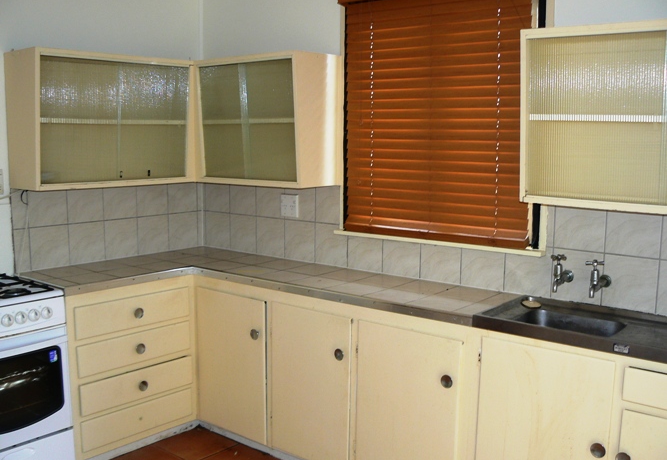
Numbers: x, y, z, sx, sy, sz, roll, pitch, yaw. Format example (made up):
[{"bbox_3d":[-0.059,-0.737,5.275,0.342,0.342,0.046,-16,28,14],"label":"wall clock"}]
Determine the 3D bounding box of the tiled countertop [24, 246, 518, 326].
[{"bbox_3d":[-0.354,0.255,3.017,2.014,0.041,1.192,6,9,38],"label":"tiled countertop"}]

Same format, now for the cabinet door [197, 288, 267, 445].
[{"bbox_3d":[-0.501,0.653,3.345,0.473,0.704,0.020,6,9,38],"label":"cabinet door"}]

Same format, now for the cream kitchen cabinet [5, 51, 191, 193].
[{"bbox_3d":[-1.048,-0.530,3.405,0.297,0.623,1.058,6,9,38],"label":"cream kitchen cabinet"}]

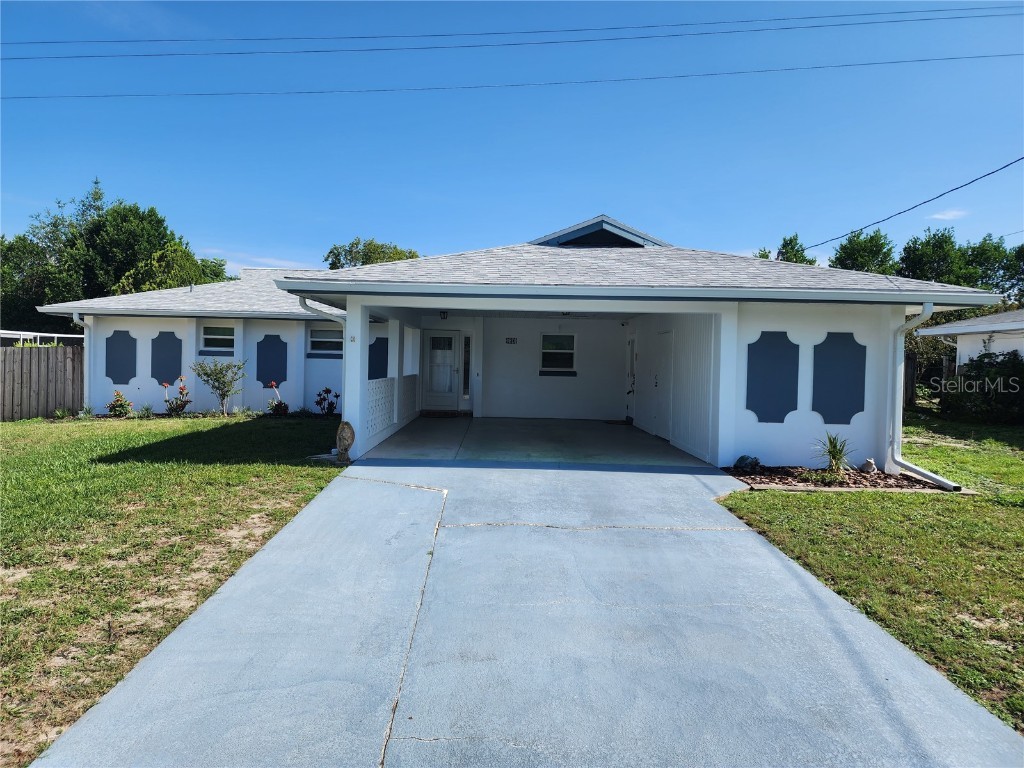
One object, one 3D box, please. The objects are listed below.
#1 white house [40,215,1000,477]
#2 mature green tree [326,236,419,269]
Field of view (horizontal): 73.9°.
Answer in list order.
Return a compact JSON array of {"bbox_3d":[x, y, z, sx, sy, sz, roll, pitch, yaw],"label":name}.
[{"bbox_3d":[-2.359,-1.263,17.341,17.714,4.212,16.561,1,2,-1],"label":"white house"},{"bbox_3d":[-7.334,-3.793,35.813,6.000,7.780,5.800,1,2,-1],"label":"mature green tree"}]

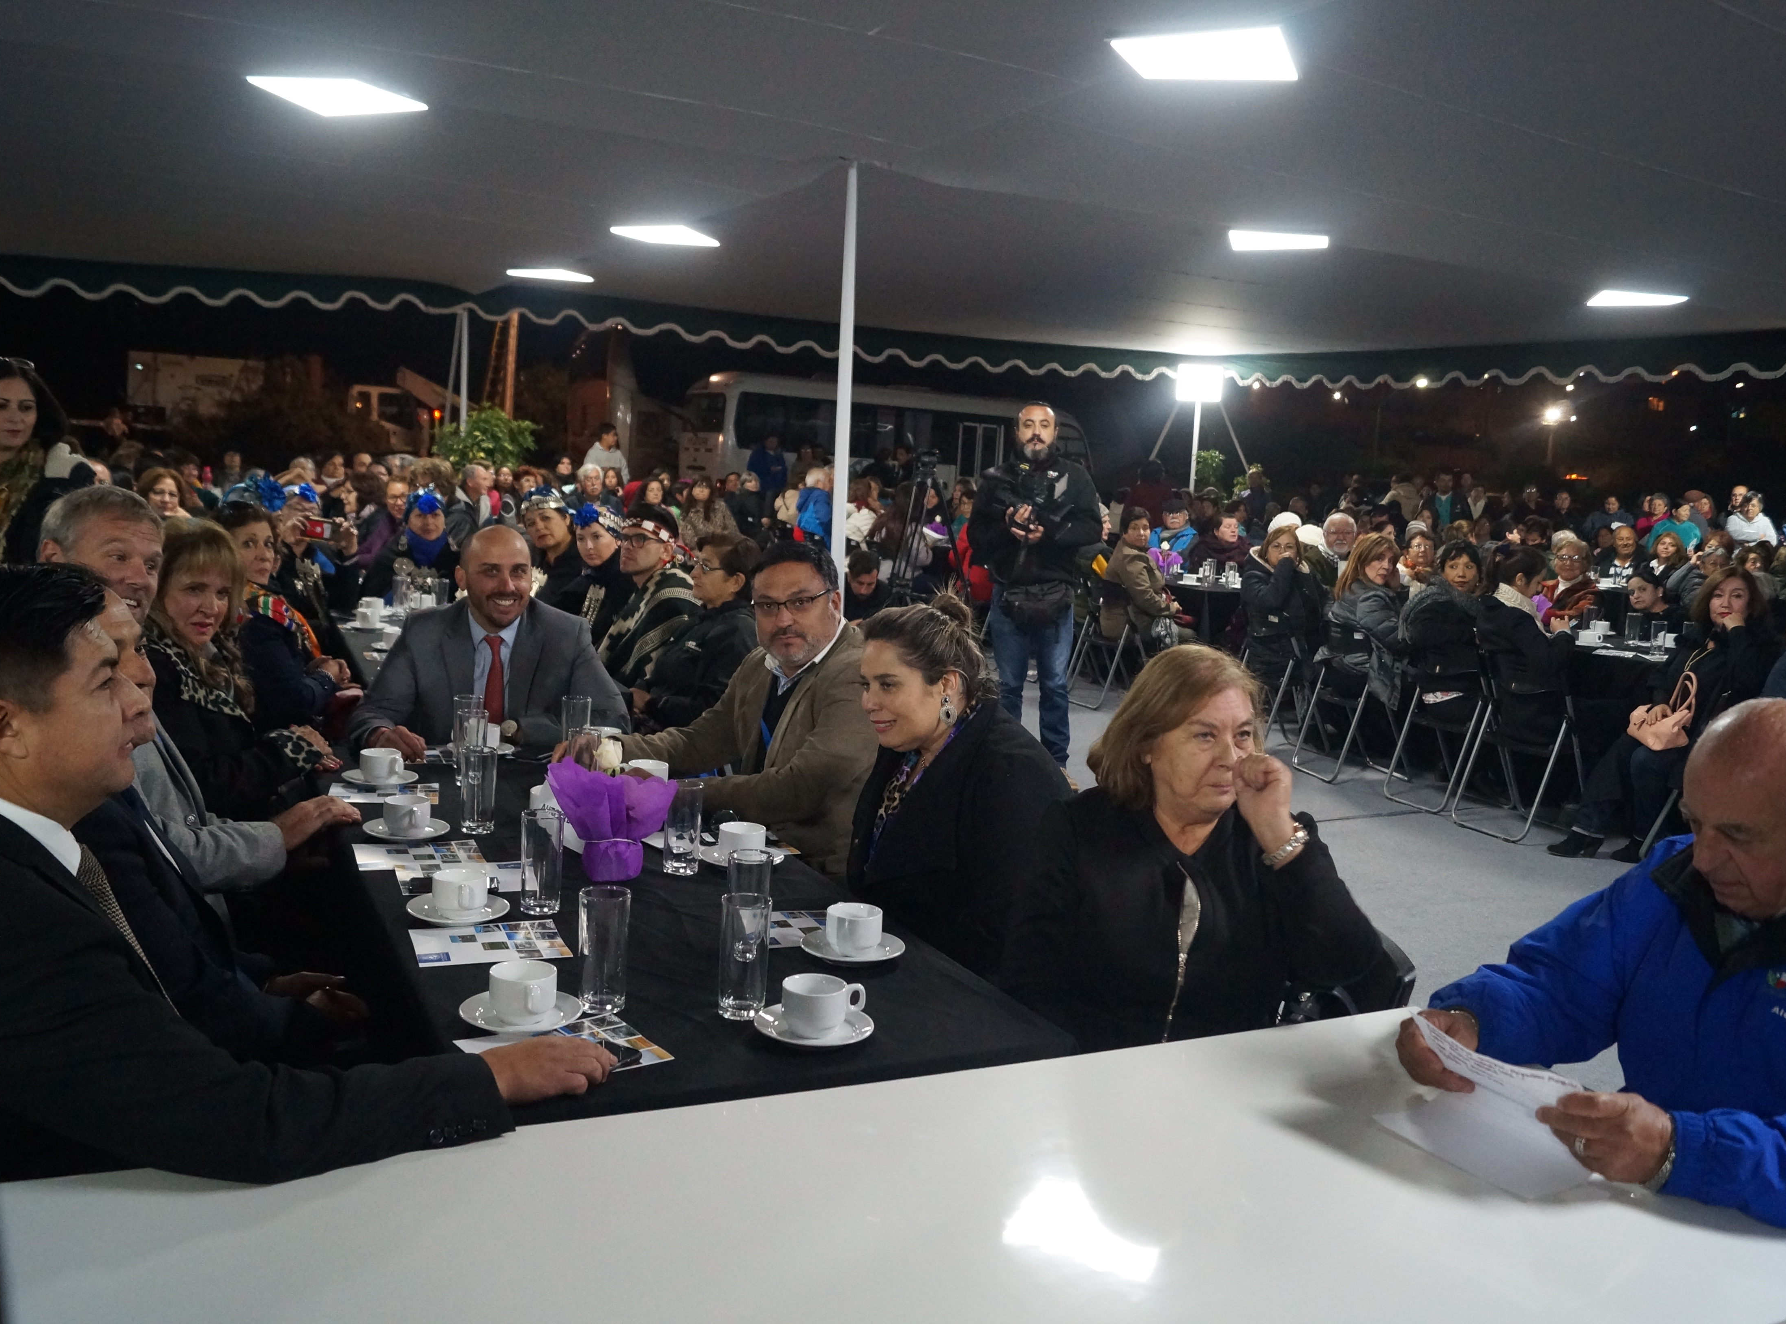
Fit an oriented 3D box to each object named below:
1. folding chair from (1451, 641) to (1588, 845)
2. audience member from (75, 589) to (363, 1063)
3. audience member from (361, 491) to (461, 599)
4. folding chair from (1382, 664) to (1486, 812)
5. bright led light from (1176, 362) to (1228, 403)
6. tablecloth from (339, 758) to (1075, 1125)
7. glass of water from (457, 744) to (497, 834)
[{"bbox_3d":[2.835,0.339,6.611,0.480,0.790,0.450,-1,9,-25],"label":"folding chair"},{"bbox_3d":[-0.984,0.513,2.140,0.800,1.260,0.560,0,9,-22],"label":"audience member"},{"bbox_3d":[-1.898,-0.086,6.114,0.530,1.220,0.720,0,9,-21],"label":"audience member"},{"bbox_3d":[2.584,0.243,6.844,0.480,0.810,0.450,-1,9,-28],"label":"folding chair"},{"bbox_3d":[2.952,-2.669,14.300,0.480,0.380,0.150,4,8,7],"label":"bright led light"},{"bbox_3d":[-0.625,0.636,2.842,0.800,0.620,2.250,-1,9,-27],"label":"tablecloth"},{"bbox_3d":[-0.736,0.227,2.647,0.064,0.147,0.064,3,8,0],"label":"glass of water"}]

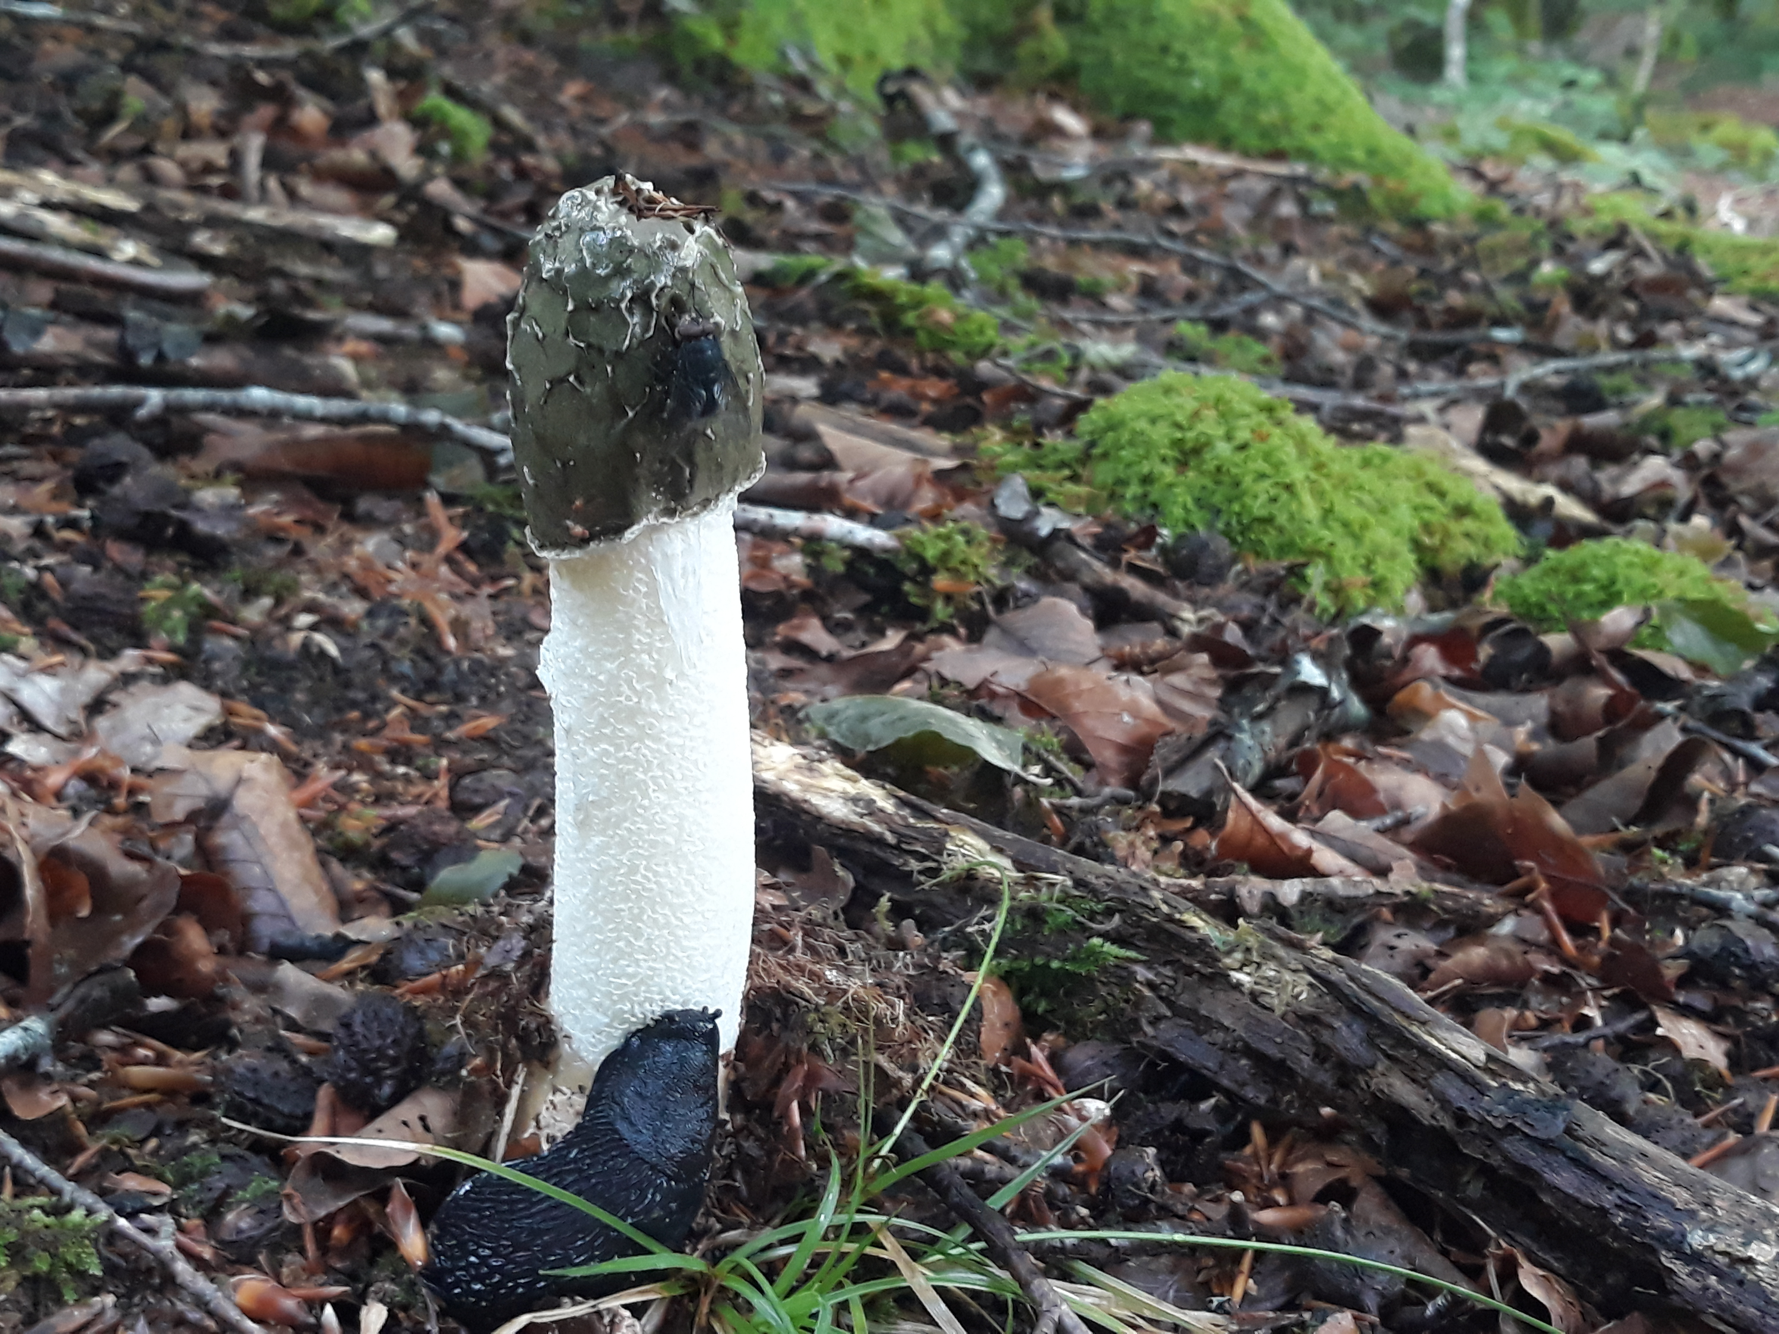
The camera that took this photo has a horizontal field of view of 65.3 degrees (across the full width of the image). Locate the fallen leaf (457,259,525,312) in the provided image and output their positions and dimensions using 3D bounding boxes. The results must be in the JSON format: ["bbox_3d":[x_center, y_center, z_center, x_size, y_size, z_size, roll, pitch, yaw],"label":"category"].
[{"bbox_3d":[-0.234,-0.226,0.820,0.040,0.022,0.032,5,24,-2],"label":"fallen leaf"}]

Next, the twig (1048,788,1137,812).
[{"bbox_3d":[0.053,0.034,0.360,0.022,0.004,0.005,-6,22,-6],"label":"twig"}]

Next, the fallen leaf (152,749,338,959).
[{"bbox_3d":[-0.153,0.043,0.330,0.036,0.016,0.050,-8,55,-20],"label":"fallen leaf"}]

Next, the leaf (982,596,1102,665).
[{"bbox_3d":[0.051,-0.011,0.465,0.040,0.013,0.034,5,24,-2],"label":"leaf"}]

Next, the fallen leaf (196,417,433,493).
[{"bbox_3d":[-0.215,-0.079,0.520,0.084,0.022,0.032,5,24,-1],"label":"fallen leaf"}]

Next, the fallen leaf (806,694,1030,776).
[{"bbox_3d":[0.008,0.017,0.360,0.056,0.013,0.025,10,24,4],"label":"fallen leaf"}]

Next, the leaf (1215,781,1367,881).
[{"bbox_3d":[0.098,0.040,0.340,0.037,0.014,0.018,14,38,8],"label":"leaf"}]

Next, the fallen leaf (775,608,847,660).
[{"bbox_3d":[-0.025,-0.011,0.440,0.021,0.009,0.016,7,44,4],"label":"fallen leaf"}]

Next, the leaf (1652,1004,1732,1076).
[{"bbox_3d":[0.162,0.075,0.280,0.020,0.006,0.010,23,41,26],"label":"leaf"}]

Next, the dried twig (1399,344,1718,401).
[{"bbox_3d":[0.364,-0.160,0.750,0.200,0.012,0.013,-9,23,-16],"label":"dried twig"}]

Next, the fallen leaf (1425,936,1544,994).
[{"bbox_3d":[0.140,0.070,0.325,0.028,0.009,0.018,3,24,-7],"label":"fallen leaf"}]

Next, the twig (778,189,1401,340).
[{"bbox_3d":[0.162,-0.373,1.260,0.600,0.045,0.110,19,27,28],"label":"twig"}]

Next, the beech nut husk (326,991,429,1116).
[{"bbox_3d":[-0.095,0.072,0.258,0.018,0.019,0.018,1,20,0],"label":"beech nut husk"}]

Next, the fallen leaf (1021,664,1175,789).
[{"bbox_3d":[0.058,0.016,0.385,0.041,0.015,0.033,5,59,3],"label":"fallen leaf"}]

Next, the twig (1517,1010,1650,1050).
[{"bbox_3d":[0.155,0.081,0.310,0.033,0.005,0.006,-5,26,-23],"label":"twig"}]

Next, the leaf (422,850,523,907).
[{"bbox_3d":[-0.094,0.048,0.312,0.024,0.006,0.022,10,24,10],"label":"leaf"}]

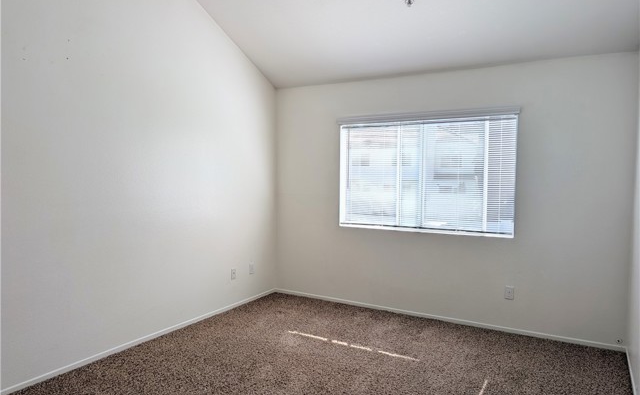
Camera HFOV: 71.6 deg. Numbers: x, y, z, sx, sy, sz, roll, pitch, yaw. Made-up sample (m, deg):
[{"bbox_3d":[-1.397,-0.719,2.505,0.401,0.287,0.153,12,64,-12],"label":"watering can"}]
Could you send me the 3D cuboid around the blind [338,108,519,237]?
[{"bbox_3d":[0.999,-0.247,4.471,1.843,1.177,0.110,2,3,30],"label":"blind"}]

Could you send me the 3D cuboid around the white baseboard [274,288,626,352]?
[{"bbox_3d":[0.983,1.191,4.503,3.507,0.044,0.016,2,3,30],"label":"white baseboard"}]

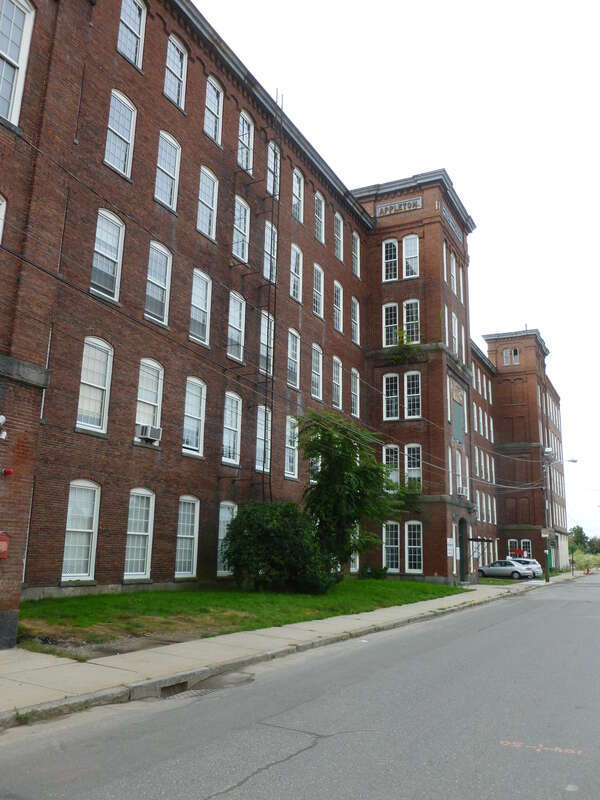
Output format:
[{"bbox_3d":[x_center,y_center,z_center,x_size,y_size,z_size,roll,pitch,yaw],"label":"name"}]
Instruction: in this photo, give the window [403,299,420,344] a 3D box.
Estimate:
[{"bbox_3d":[6.769,-4.730,39.122,0.992,2.842,0.160,-5,-15,28],"label":"window"}]

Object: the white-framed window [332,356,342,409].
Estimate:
[{"bbox_3d":[2.044,-0.949,35.321,0.160,2.853,1.145,-6,-15,28],"label":"white-framed window"}]

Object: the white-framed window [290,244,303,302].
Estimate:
[{"bbox_3d":[-0.192,-6.310,32.179,0.160,2.856,1.145,-6,-15,28],"label":"white-framed window"}]

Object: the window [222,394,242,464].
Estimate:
[{"bbox_3d":[-2.719,1.103,25.895,0.150,2.848,1.142,-6,-15,28],"label":"window"}]

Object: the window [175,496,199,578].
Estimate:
[{"bbox_3d":[-4.017,4.803,22.892,0.180,2.842,1.189,-6,-15,28],"label":"window"}]

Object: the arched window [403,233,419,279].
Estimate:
[{"bbox_3d":[6.793,-8.800,39.589,1.030,2.857,0.180,-6,-15,28],"label":"arched window"}]

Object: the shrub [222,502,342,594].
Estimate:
[{"bbox_3d":[-0.550,5.319,23.302,3.150,2.898,4.410,-6,-15,28],"label":"shrub"}]

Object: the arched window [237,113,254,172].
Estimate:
[{"bbox_3d":[-2.437,-11.462,28.829,0.160,2.805,1.200,-5,-15,28],"label":"arched window"}]

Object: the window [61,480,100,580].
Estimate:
[{"bbox_3d":[-6.309,3.741,18.661,0.150,2.862,1.142,-6,-15,28],"label":"window"}]

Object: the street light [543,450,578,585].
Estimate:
[{"bbox_3d":[17.737,7.779,44.080,2.300,9.002,0.500,-5,-15,28],"label":"street light"}]

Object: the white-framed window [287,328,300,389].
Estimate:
[{"bbox_3d":[-0.291,-2.024,31.040,0.150,2.866,1.142,-6,-15,28],"label":"white-framed window"}]

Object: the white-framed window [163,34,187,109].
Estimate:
[{"bbox_3d":[-4.744,-12.508,24.628,0.160,2.781,1.188,-5,-15,28],"label":"white-framed window"}]

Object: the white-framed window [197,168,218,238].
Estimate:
[{"bbox_3d":[-3.560,-7.586,24.882,0.160,2.773,1.162,-6,-15,28],"label":"white-framed window"}]

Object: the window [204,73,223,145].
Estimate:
[{"bbox_3d":[-3.589,-11.990,26.732,0.160,2.781,1.201,-5,-15,28],"label":"window"}]

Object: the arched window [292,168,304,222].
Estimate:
[{"bbox_3d":[-0.079,-10.478,33.032,0.150,2.780,1.142,-6,-15,28],"label":"arched window"}]

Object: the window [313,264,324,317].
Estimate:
[{"bbox_3d":[0.953,-5.798,34.320,0.180,2.871,1.189,-6,-15,28],"label":"window"}]

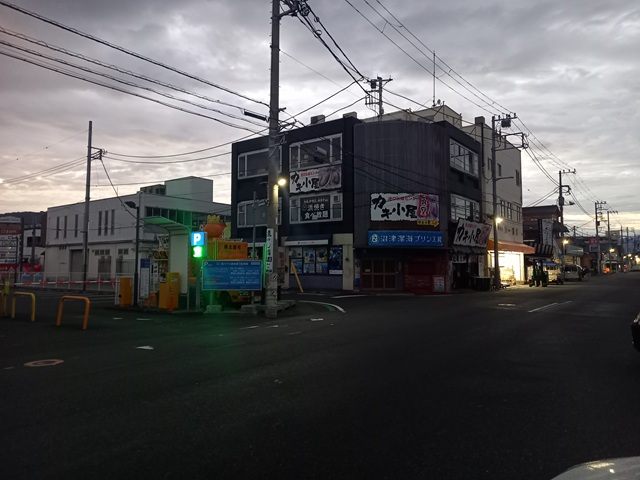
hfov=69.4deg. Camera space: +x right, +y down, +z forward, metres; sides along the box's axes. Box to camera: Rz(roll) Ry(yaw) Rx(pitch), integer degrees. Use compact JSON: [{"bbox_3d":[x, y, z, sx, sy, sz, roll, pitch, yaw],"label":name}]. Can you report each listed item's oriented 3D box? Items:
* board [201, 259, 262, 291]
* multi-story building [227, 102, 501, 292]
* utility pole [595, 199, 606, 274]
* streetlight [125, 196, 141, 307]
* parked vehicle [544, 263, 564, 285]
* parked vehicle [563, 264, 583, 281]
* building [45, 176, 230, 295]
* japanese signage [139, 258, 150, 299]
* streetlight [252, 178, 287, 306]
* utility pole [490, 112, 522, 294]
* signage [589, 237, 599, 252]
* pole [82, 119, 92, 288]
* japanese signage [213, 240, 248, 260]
[{"bbox_3d":[-2.982,1.219,15.786,2.000,1.000,0.080,0,-3,0],"label":"board"},{"bbox_3d":[2.133,-2.014,32.199,15.600,10.600,7.500,-2,-4,37],"label":"multi-story building"},{"bbox_3d":[44.125,-0.364,72.333,1.450,11.460,0.500,-2,-4,37],"label":"utility pole"},{"bbox_3d":[-7.243,0.523,17.794,0.600,4.040,0.280,0,-3,-8],"label":"streetlight"},{"bbox_3d":[18.900,2.675,37.462,1.620,1.780,3.800,-2,-4,37],"label":"parked vehicle"},{"bbox_3d":[30.131,3.926,54.575,1.650,1.900,4.100,-2,-4,38],"label":"parked vehicle"},{"bbox_3d":[-17.954,-0.418,49.560,17.800,9.300,13.500,-2,-4,38],"label":"building"},{"bbox_3d":[-6.518,1.462,17.283,0.420,1.550,0.080,0,-3,-2],"label":"japanese signage"},{"bbox_3d":[-1.523,0.203,14.559,0.800,4.200,0.500,-2,-4,38],"label":"streetlight"},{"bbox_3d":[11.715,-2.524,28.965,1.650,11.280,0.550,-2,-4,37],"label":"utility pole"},{"bbox_3d":[41.497,0.727,70.000,1.300,2.250,0.250,-2,-4,38],"label":"signage"},{"bbox_3d":[-14.055,-2.099,27.977,0.280,10.300,0.280,-2,-4,38],"label":"pole"},{"bbox_3d":[-3.509,0.435,18.600,0.100,0.850,1.500,-2,-4,42],"label":"japanese signage"}]

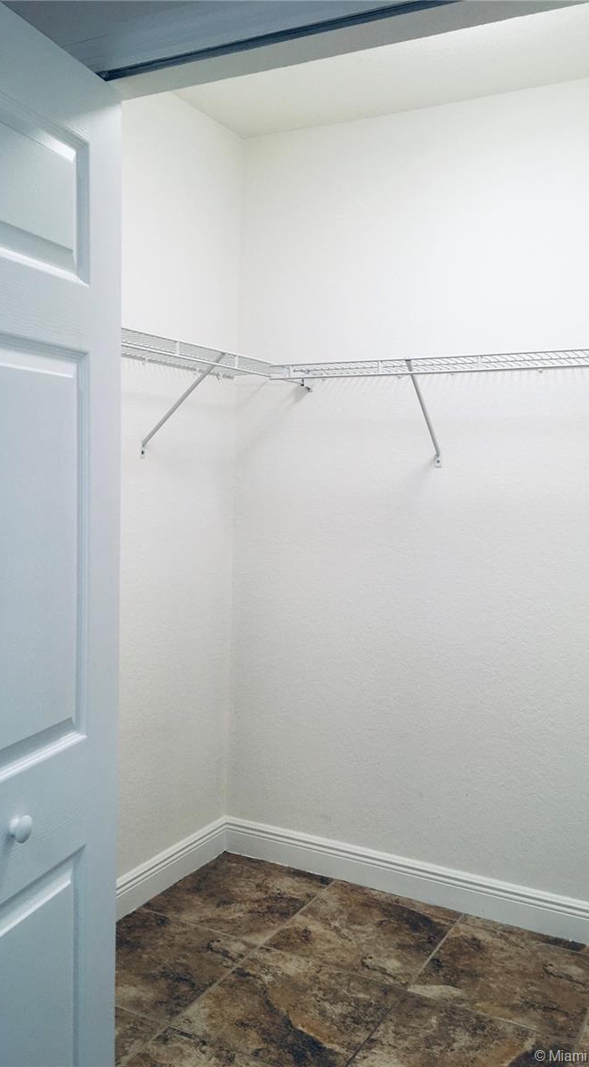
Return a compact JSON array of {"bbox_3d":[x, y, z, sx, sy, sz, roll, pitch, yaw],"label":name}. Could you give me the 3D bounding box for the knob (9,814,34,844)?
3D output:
[{"bbox_3d":[-0.390,0.423,1.278,0.025,0.038,0.038,3,5,20],"label":"knob"}]

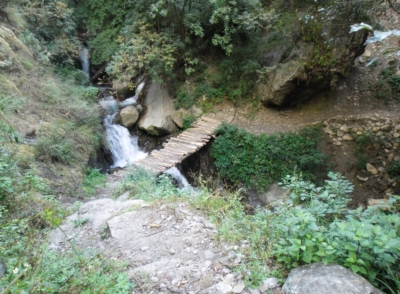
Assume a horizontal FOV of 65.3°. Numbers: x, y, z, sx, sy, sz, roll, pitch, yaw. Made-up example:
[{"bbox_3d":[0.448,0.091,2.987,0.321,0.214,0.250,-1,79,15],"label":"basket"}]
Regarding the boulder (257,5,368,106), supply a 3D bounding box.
[{"bbox_3d":[3.857,-3.332,11.300,3.400,3.000,2.700,3,20,9],"label":"boulder"}]

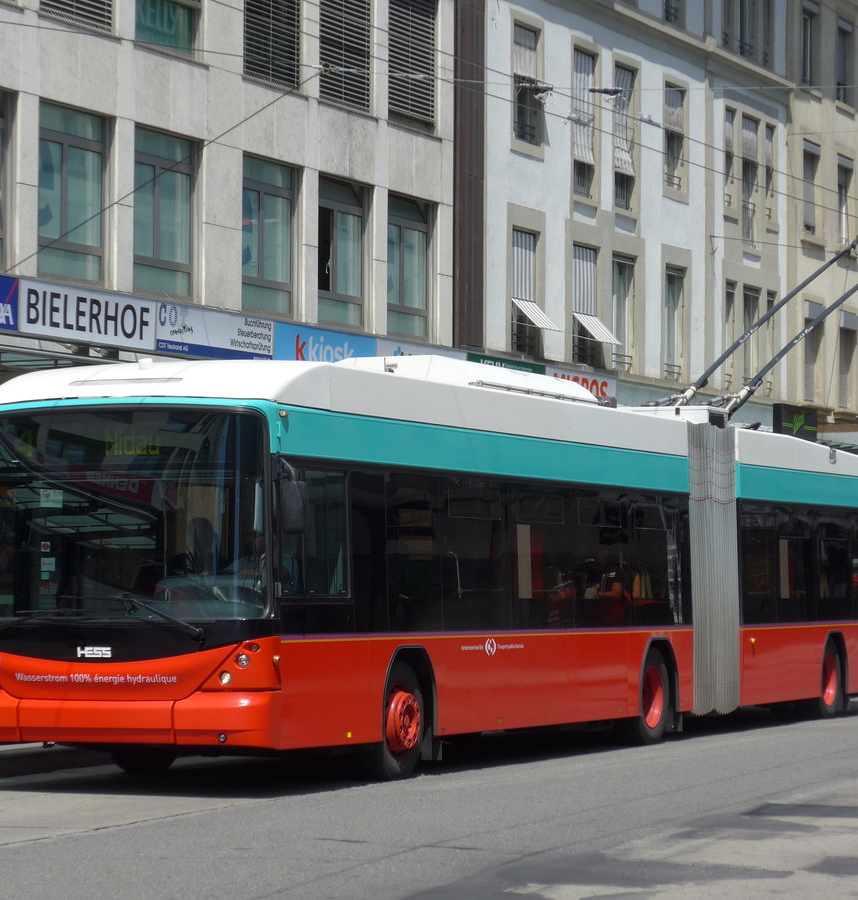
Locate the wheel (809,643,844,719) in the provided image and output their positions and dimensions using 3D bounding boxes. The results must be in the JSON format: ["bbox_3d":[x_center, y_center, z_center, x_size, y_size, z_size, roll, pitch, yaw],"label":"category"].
[{"bbox_3d":[4.382,2.584,38.061,0.330,0.940,0.940,-1,-3,23],"label":"wheel"}]

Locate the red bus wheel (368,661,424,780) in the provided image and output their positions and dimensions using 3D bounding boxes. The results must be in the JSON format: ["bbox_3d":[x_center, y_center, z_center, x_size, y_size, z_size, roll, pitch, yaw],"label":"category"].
[{"bbox_3d":[-0.346,2.125,26.554,0.300,0.940,0.940,-1,-3,23],"label":"red bus wheel"}]

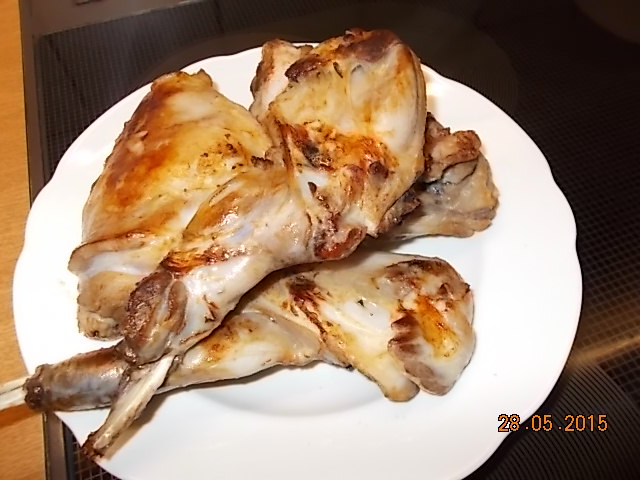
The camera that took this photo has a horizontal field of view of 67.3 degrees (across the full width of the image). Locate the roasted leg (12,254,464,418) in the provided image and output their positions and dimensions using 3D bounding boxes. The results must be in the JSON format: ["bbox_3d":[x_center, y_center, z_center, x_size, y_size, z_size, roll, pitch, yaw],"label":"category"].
[{"bbox_3d":[-0.029,0.043,0.196,0.188,0.039,0.059,-8,57,-4],"label":"roasted leg"}]

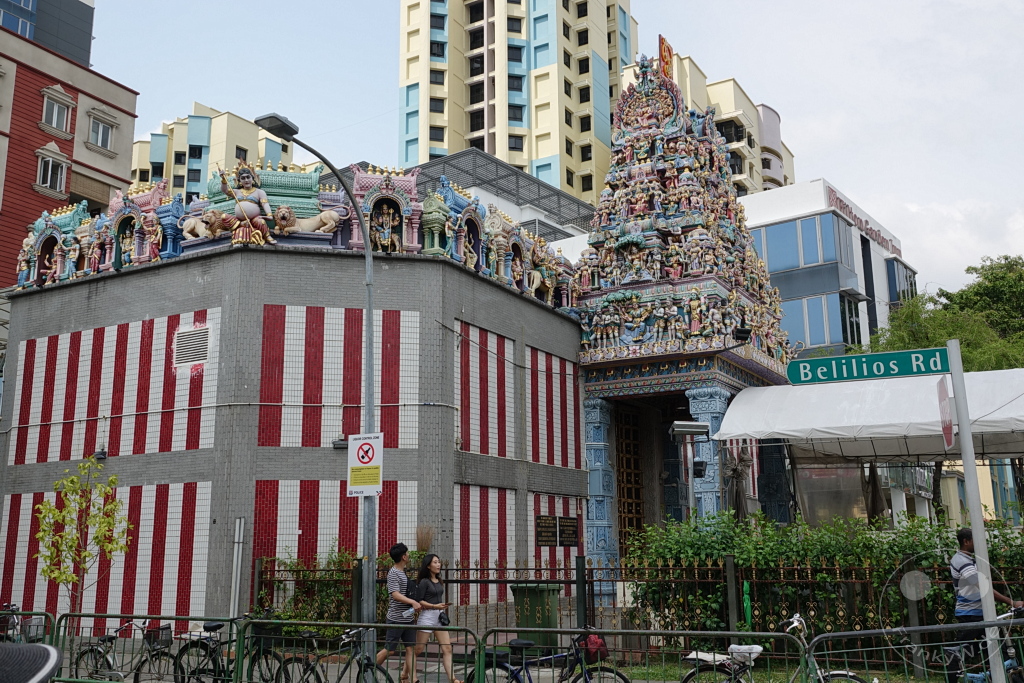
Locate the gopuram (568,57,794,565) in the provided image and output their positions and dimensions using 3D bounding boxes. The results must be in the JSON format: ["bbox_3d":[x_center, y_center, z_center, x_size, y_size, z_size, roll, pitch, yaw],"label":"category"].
[{"bbox_3d":[4.496,-0.240,24.480,4.312,13.818,7.350,-7,-14,28],"label":"gopuram"}]

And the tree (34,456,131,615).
[{"bbox_3d":[-5.865,3.067,12.727,1.200,3.004,1.270,-7,-14,28],"label":"tree"}]

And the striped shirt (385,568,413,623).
[{"bbox_3d":[-1.418,3.246,12.042,0.300,0.700,0.460,-3,-12,10],"label":"striped shirt"}]

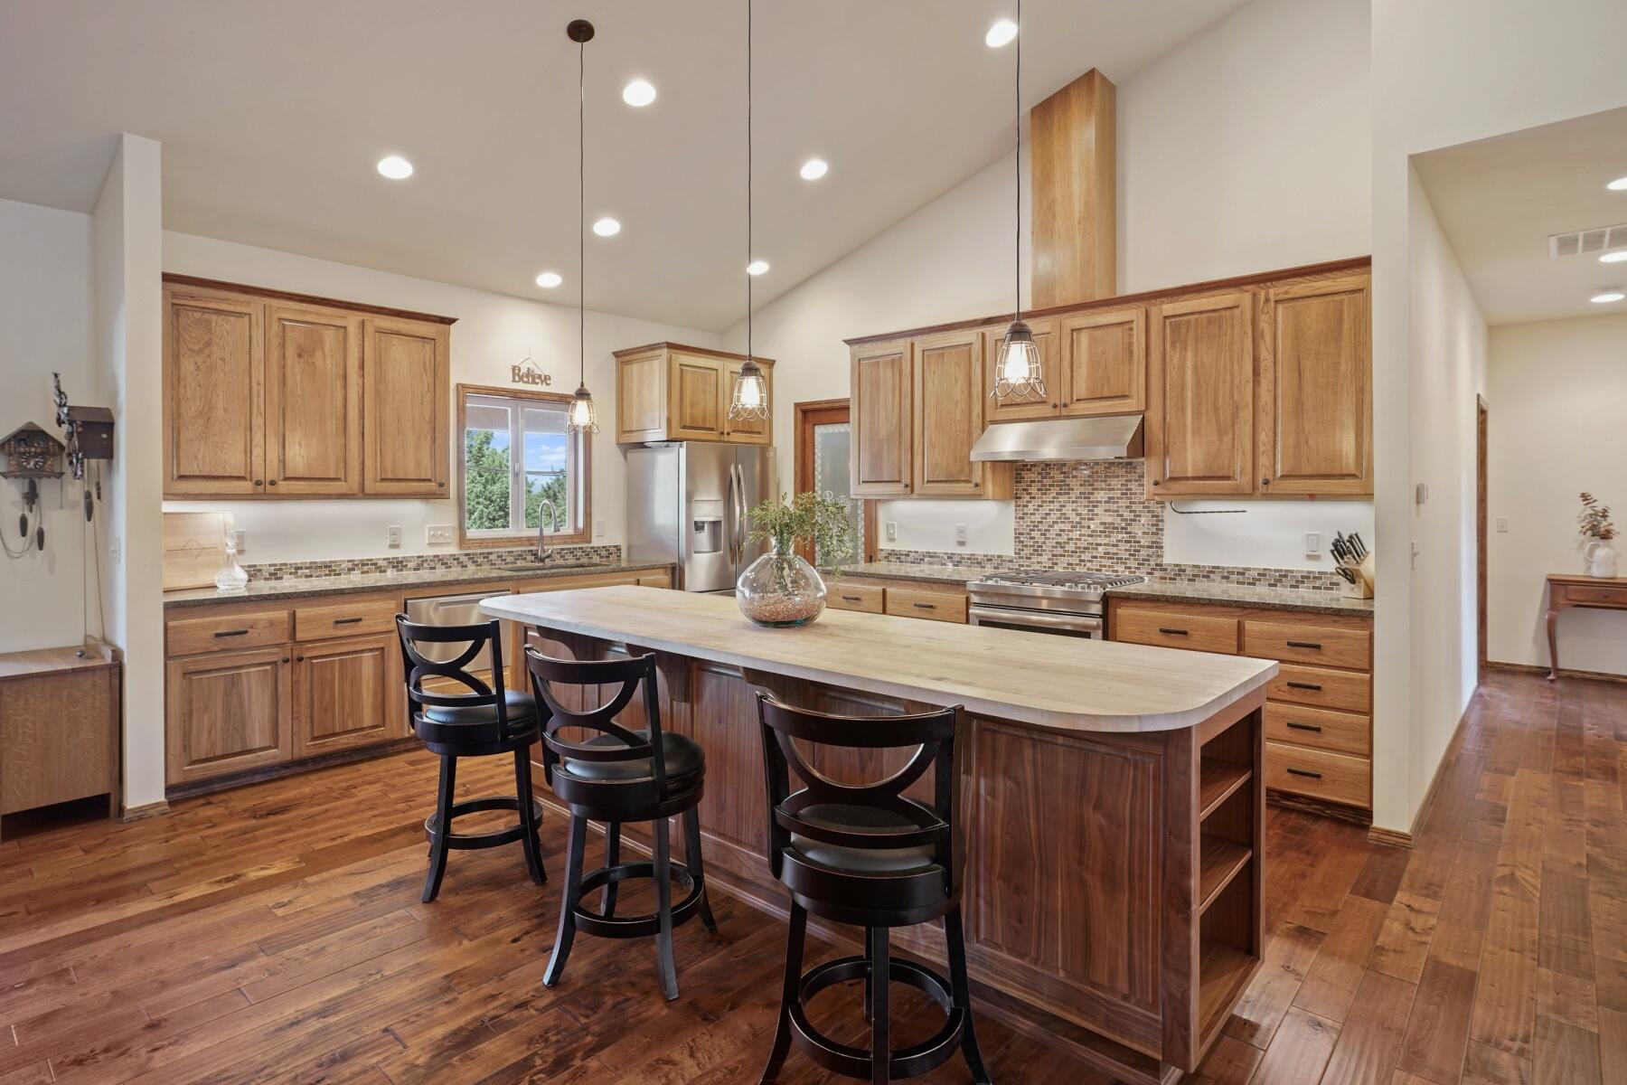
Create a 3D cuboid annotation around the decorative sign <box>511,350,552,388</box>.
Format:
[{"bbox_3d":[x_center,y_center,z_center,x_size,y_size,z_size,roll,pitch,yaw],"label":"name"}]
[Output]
[{"bbox_3d":[-1.943,-1.202,5.608,0.020,0.235,0.290,2,2,42],"label":"decorative sign"}]

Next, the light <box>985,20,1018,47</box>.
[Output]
[{"bbox_3d":[0.950,-2.577,4.107,0.180,0.030,0.180,-12,-8,-2],"label":"light"}]

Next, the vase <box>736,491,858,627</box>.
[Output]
[{"bbox_3d":[-0.064,0.051,3.020,0.430,0.490,0.380,0,2,0],"label":"vase"}]

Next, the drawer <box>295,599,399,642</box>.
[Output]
[{"bbox_3d":[-2.575,0.396,4.372,0.450,0.157,0.500,2,3,42],"label":"drawer"}]

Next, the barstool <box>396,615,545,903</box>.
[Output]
[{"bbox_3d":[-1.234,0.729,2.995,0.440,0.985,0.540,0,3,10],"label":"barstool"}]

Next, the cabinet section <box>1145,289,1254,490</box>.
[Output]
[{"bbox_3d":[2.006,-0.706,4.114,0.508,0.967,0.335,2,3,41],"label":"cabinet section"}]

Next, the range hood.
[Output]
[{"bbox_3d":[1.446,-0.590,4.664,0.910,0.242,0.550,2,3,42],"label":"range hood"}]

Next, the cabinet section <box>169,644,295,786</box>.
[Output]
[{"bbox_3d":[-2.893,0.775,3.943,0.550,0.550,0.488,2,3,41],"label":"cabinet section"}]

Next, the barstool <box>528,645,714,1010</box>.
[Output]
[{"bbox_3d":[-0.546,0.761,2.418,0.440,0.985,0.540,0,3,15],"label":"barstool"}]

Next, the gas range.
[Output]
[{"bbox_3d":[1.386,0.656,4.616,0.775,0.945,0.680,2,3,42],"label":"gas range"}]

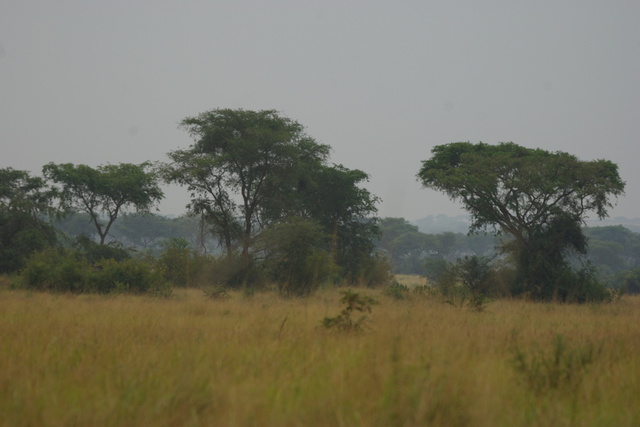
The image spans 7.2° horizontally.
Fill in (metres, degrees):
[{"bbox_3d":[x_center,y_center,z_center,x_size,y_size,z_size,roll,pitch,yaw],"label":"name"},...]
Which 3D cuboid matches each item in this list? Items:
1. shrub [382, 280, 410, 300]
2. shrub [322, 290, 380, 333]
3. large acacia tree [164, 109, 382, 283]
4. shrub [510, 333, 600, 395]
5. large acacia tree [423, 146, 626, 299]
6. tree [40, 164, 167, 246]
[{"bbox_3d":[4.378,4.407,290.000,1.600,1.140,1.440,0,-1,0],"label":"shrub"},{"bbox_3d":[1.083,3.517,180.000,1.990,1.560,1.790,0,-1,0],"label":"shrub"},{"bbox_3d":[-3.074,-0.926,335.000,14.410,12.030,12.970,0,-1,0],"label":"large acacia tree"},{"bbox_3d":[4.880,3.129,105.000,1.860,1.330,1.590,0,-1,0],"label":"shrub"},{"bbox_3d":[12.265,0.489,310.000,12.720,9.670,12.090,0,-1,0],"label":"large acacia tree"},{"bbox_3d":[-15.167,0.701,355.000,8.550,8.550,8.120,0,-1,0],"label":"tree"}]

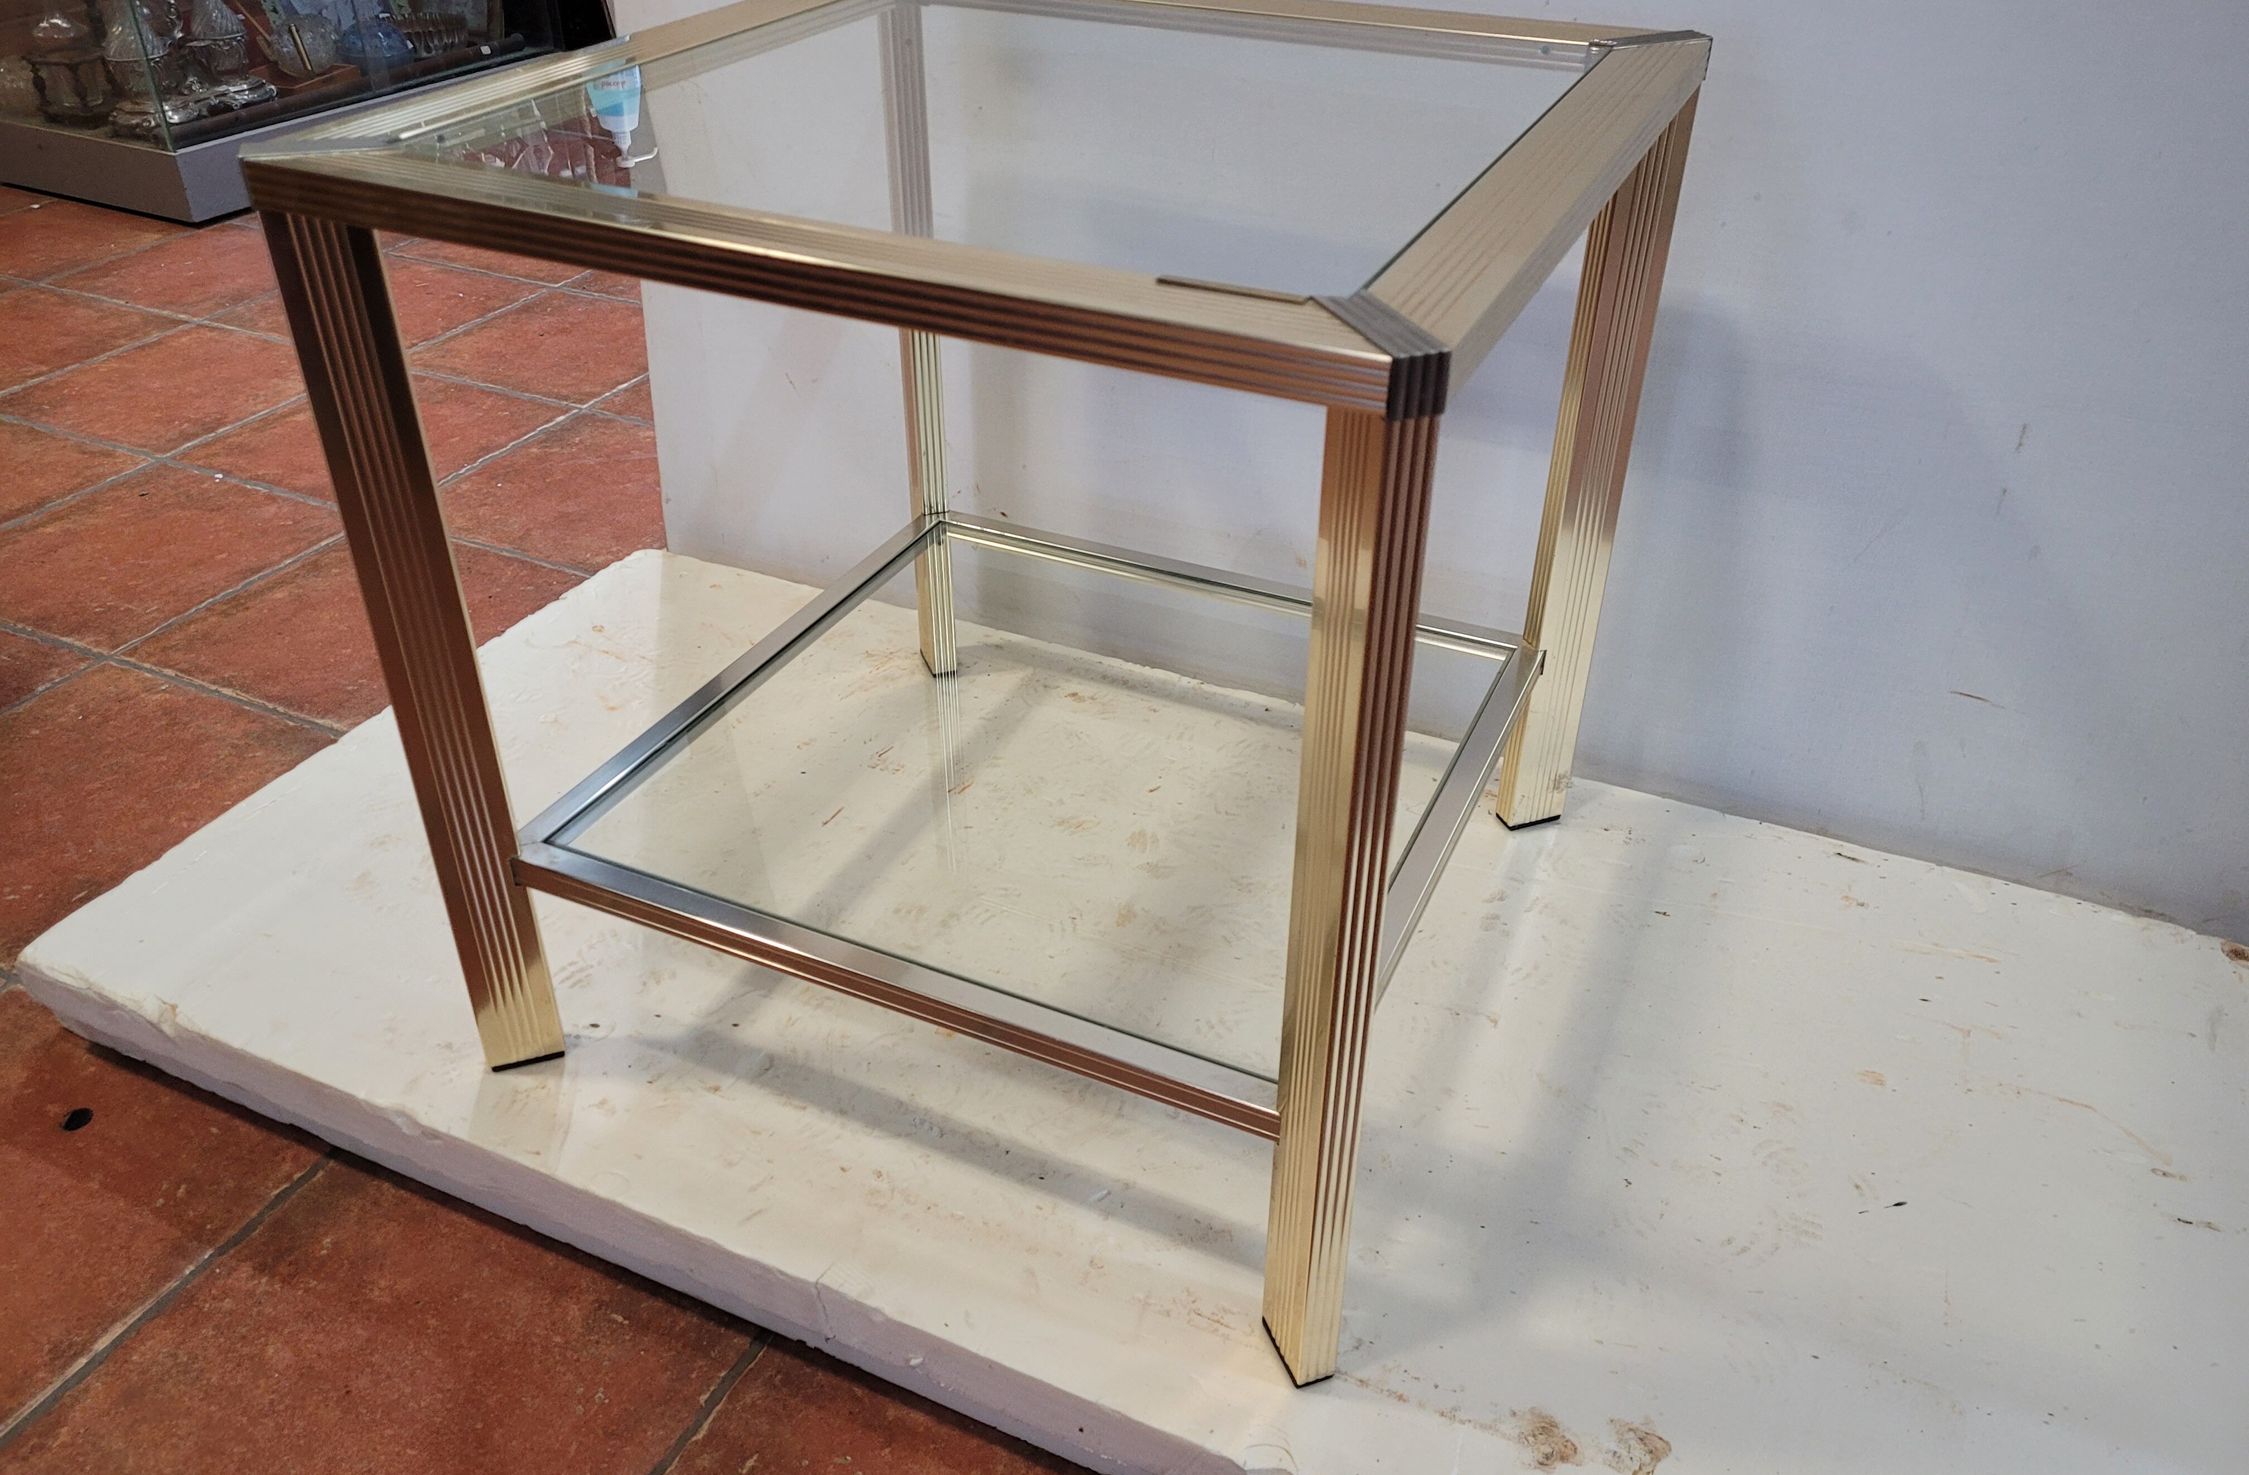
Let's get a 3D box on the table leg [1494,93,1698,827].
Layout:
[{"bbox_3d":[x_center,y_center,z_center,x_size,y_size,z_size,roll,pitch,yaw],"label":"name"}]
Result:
[{"bbox_3d":[0.291,-0.151,1.064,0.044,0.504,0.019,-11,36,-17],"label":"table leg"}]

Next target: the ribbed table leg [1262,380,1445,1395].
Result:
[{"bbox_3d":[0.086,0.094,0.700,0.019,0.504,0.044,-11,36,-17],"label":"ribbed table leg"}]

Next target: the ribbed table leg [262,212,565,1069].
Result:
[{"bbox_3d":[-0.353,-0.023,0.869,0.044,0.504,0.019,-11,36,-17],"label":"ribbed table leg"}]

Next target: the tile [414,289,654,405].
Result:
[{"bbox_3d":[-0.697,-0.492,2.118,0.302,0.012,0.302,15,37,21],"label":"tile"}]

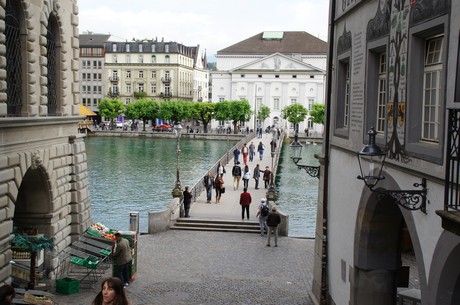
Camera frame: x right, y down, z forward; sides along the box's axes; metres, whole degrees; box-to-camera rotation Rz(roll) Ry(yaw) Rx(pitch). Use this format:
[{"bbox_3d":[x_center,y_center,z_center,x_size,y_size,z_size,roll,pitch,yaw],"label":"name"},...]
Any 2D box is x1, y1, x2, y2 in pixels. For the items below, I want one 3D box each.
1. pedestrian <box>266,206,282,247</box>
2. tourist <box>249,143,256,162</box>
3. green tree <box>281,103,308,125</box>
[{"bbox_3d":[1.948,3.188,24.890,0.580,1.700,0.380,1,5,0],"label":"pedestrian"},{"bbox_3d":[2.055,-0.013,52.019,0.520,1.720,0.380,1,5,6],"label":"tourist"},{"bbox_3d":[10.684,-5.350,93.787,4.400,5.300,4.400,1,5,5],"label":"green tree"}]

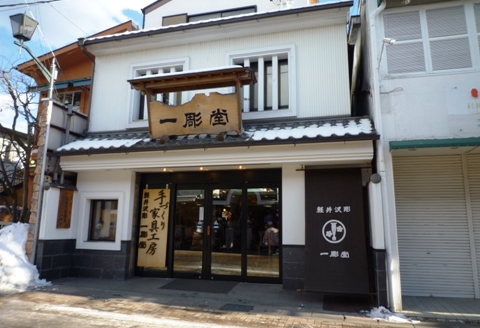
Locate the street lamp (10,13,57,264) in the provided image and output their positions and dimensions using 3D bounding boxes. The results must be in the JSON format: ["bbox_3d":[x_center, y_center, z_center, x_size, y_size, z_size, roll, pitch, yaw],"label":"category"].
[{"bbox_3d":[-4.474,-0.285,7.260,0.490,5.733,1.225,-2,-10,16],"label":"street lamp"}]

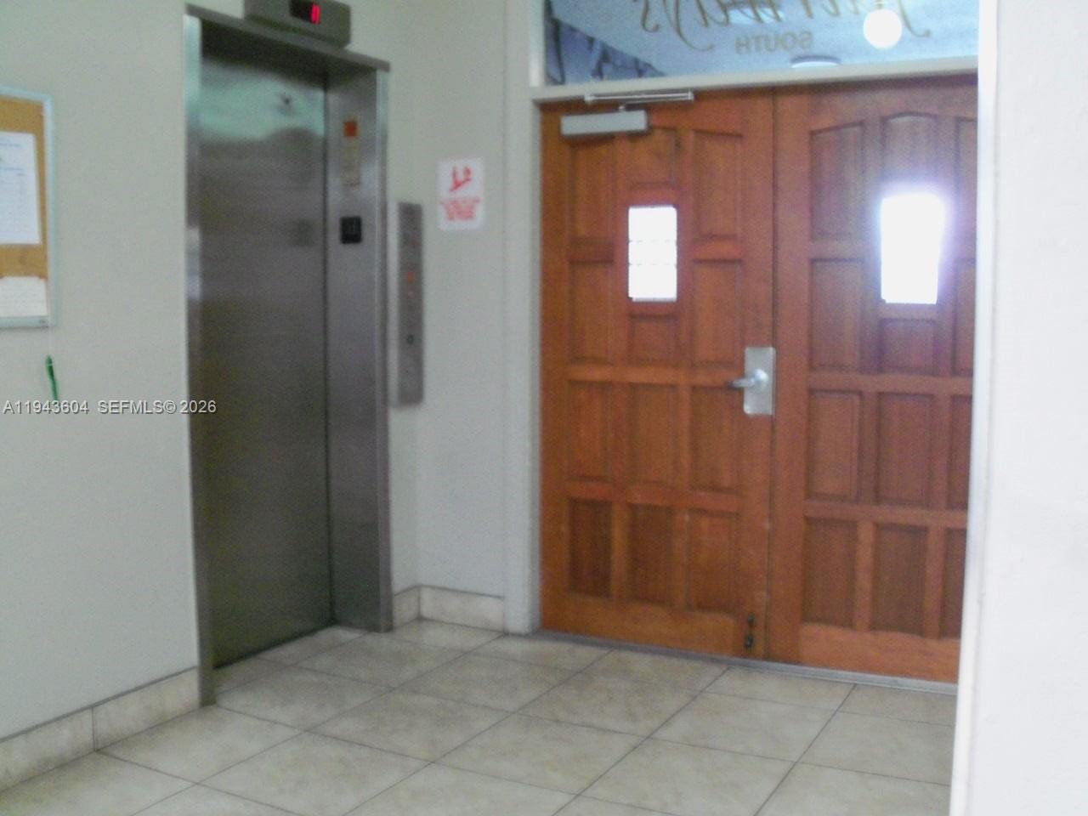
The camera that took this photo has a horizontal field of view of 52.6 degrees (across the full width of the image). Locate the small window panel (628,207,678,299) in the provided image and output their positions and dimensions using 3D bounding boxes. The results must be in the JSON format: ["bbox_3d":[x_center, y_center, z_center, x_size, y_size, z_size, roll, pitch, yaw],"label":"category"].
[{"bbox_3d":[0.400,-0.561,4.022,0.187,0.338,0.030,3,5,28],"label":"small window panel"}]

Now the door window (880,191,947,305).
[{"bbox_3d":[1.199,-0.517,3.596,0.190,0.345,0.030,3,5,28],"label":"door window"}]

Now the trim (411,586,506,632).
[{"bbox_3d":[-0.337,0.806,4.404,0.400,0.137,0.015,3,5,28],"label":"trim"}]

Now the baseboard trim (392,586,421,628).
[{"bbox_3d":[-0.549,0.804,4.417,0.015,0.137,0.190,3,5,28],"label":"baseboard trim"}]

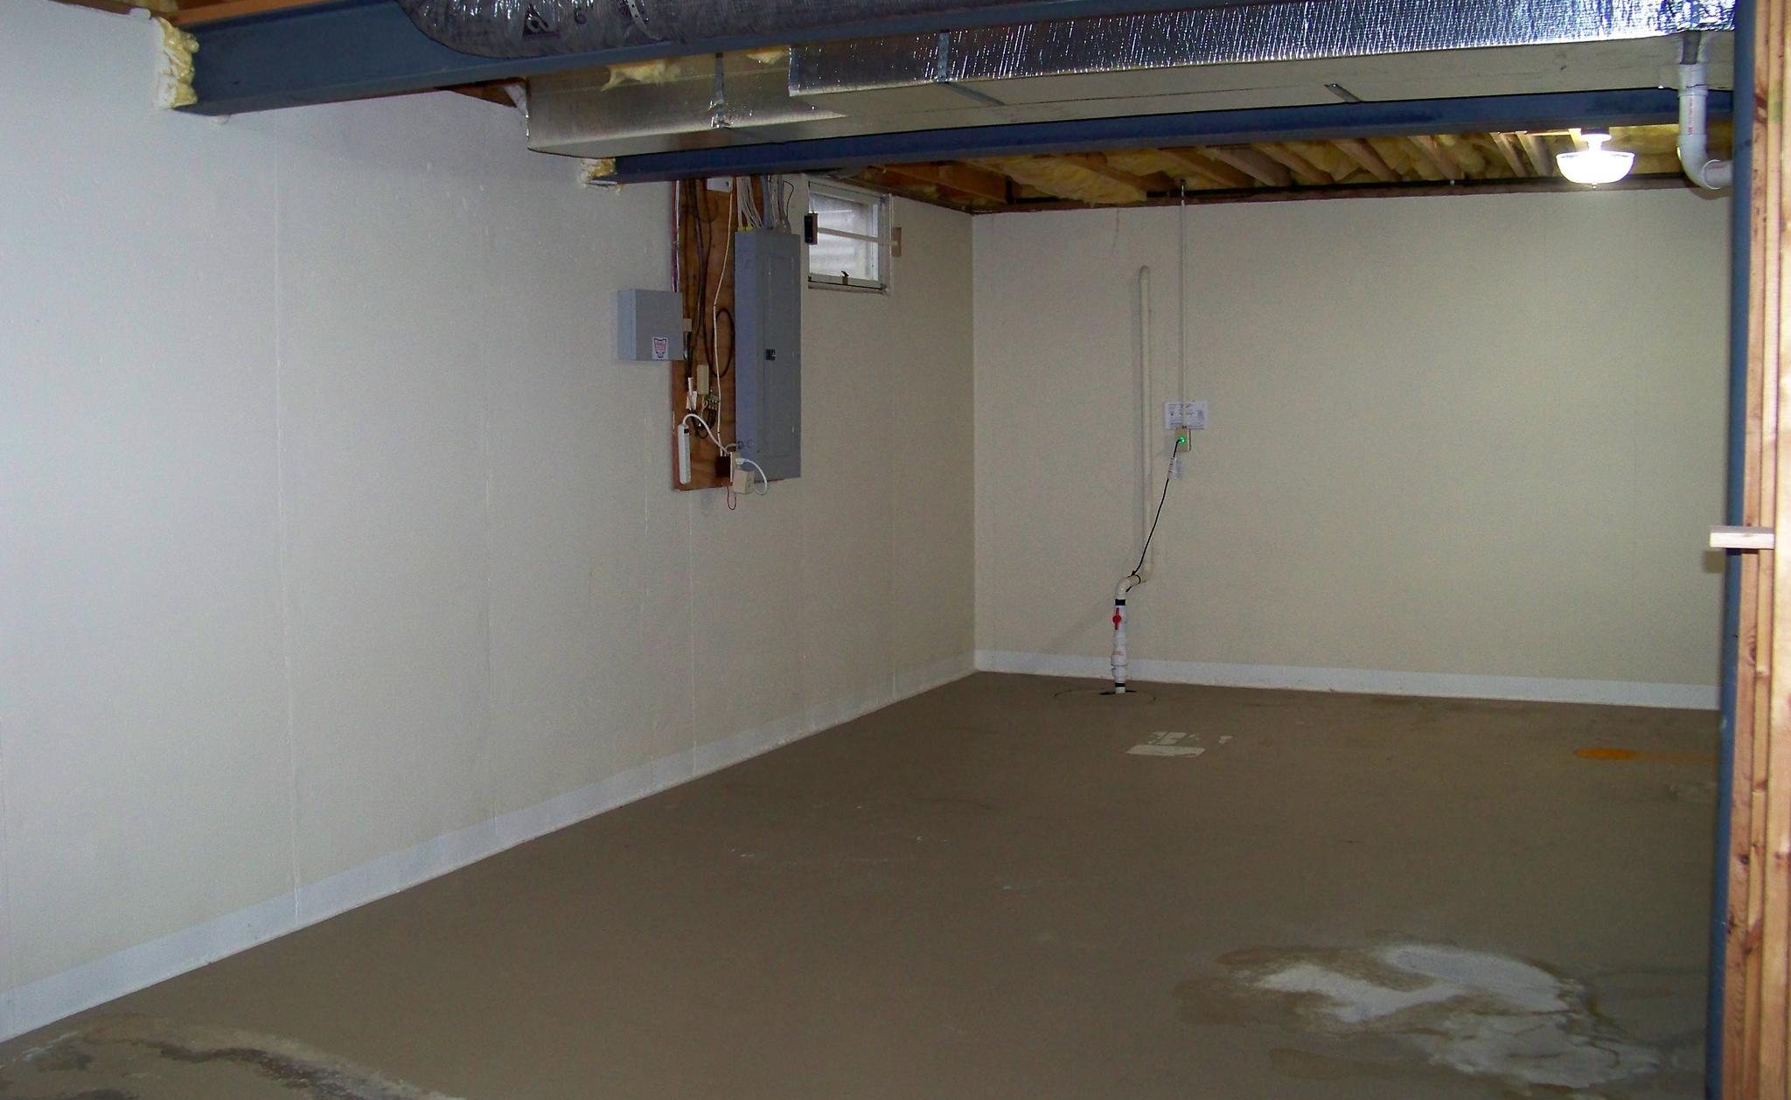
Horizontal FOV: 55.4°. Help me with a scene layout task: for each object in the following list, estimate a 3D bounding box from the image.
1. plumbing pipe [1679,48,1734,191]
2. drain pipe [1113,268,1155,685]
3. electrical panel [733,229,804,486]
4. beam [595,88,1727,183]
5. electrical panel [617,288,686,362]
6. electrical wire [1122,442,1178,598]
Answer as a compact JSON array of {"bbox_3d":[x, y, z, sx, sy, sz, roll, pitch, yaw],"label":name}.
[{"bbox_3d":[1.814,-0.963,3.793,0.148,0.343,0.151,2,5,24],"label":"plumbing pipe"},{"bbox_3d":[1.127,-0.347,8.089,0.088,2.028,0.411,2,5,24],"label":"drain pipe"},{"bbox_3d":[-0.489,-0.744,6.573,0.104,0.943,0.362,2,5,24],"label":"electrical panel"},{"bbox_3d":[0.547,-1.272,4.957,3.439,0.203,0.144,2,5,24],"label":"beam"},{"bbox_3d":[-0.835,-0.763,5.828,0.078,0.237,0.291,2,5,24],"label":"electrical panel"},{"bbox_3d":[1.212,-0.161,8.067,0.212,0.712,0.301,2,5,24],"label":"electrical wire"}]

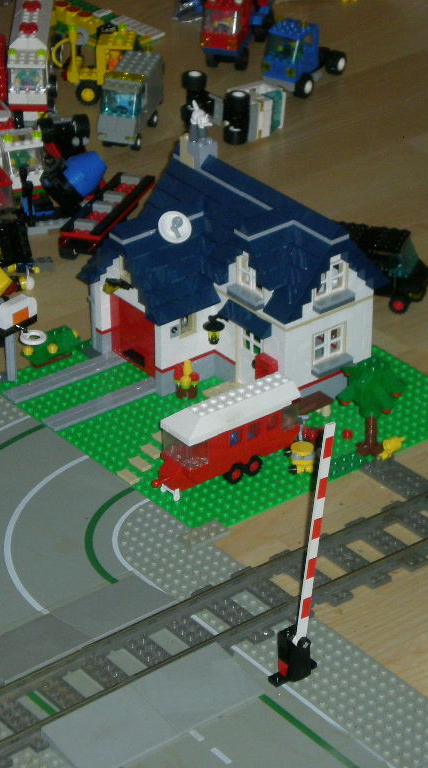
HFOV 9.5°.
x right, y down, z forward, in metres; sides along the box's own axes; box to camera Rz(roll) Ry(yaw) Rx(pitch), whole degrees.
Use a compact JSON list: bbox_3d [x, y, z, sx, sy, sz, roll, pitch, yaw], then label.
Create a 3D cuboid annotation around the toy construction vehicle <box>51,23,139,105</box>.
[{"bbox_3d":[-0.102,-0.288,2.275,0.075,0.072,0.038,2,31,4],"label":"toy construction vehicle"}]

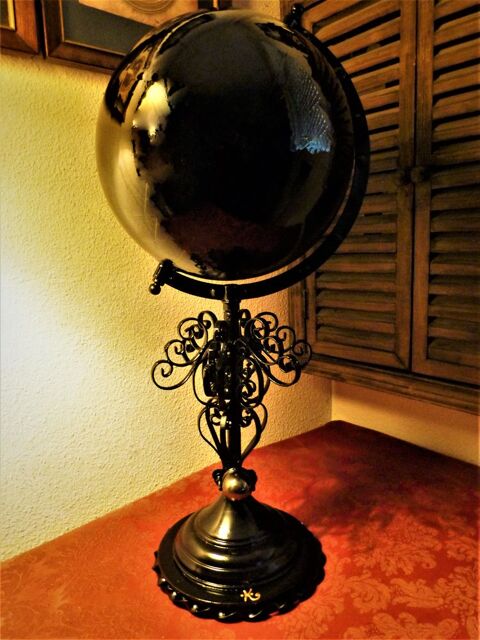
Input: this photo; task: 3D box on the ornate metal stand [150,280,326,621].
[{"bbox_3d":[-0.007,0.151,0.644,0.248,0.403,0.248,-3,9,-5],"label":"ornate metal stand"}]

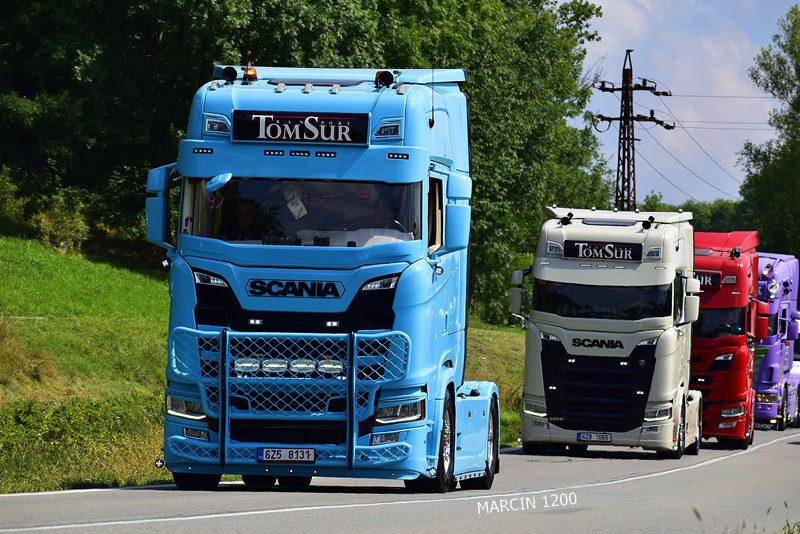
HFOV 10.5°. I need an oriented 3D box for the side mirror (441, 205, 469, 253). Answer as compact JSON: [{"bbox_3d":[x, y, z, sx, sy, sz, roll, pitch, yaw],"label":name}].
[{"bbox_3d":[0.520,-0.354,39.868,0.260,0.440,0.200,2,-2,8],"label":"side mirror"}]

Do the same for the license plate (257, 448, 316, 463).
[{"bbox_3d":[-1.029,1.712,39.300,0.525,0.120,0.020,2,-2,8],"label":"license plate"}]

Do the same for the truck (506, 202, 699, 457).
[{"bbox_3d":[3.520,1.113,70.665,2.850,3.920,5.700,2,-2,8],"label":"truck"}]

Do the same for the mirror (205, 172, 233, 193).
[{"bbox_3d":[-1.647,-0.771,39.565,0.240,0.180,0.180,2,-2,8],"label":"mirror"}]

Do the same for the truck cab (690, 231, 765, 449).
[{"bbox_3d":[5.575,1.413,81.728,2.800,3.950,5.700,2,-2,7],"label":"truck cab"}]

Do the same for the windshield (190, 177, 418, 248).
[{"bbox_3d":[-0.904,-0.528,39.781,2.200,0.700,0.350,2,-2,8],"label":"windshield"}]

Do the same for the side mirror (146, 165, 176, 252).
[{"bbox_3d":[-2.223,-0.552,40.240,0.290,0.780,0.240,2,-2,8],"label":"side mirror"}]

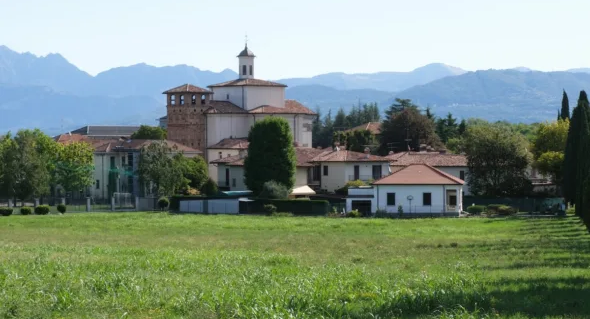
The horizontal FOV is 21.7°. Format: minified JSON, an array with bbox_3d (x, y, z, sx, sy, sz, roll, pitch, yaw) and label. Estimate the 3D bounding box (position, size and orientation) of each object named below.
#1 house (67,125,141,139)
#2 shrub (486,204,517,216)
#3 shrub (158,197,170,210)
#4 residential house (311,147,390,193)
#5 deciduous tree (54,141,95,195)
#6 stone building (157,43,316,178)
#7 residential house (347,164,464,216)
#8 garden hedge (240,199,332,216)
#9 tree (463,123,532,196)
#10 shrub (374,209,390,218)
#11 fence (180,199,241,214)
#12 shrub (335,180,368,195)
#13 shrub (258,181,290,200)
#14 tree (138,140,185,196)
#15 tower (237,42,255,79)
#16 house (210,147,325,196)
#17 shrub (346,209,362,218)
[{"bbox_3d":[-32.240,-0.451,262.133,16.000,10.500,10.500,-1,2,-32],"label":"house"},{"bbox_3d":[25.745,6.248,192.018,3.600,1.400,2.200,0,1,0],"label":"shrub"},{"bbox_3d":[-16.817,5.725,198.019,1.500,1.500,1.500,0,1,0],"label":"shrub"},{"bbox_3d":[8.055,2.718,223.500,8.400,8.100,9.000,0,0,-32],"label":"residential house"},{"bbox_3d":[-30.355,1.871,212.110,5.500,8.700,5.500,0,1,0],"label":"deciduous tree"},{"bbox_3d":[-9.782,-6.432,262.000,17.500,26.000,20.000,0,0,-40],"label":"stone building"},{"bbox_3d":[13.720,3.745,189.500,13.200,6.400,9.000,0,0,9],"label":"residential house"},{"bbox_3d":[-1.172,5.942,190.000,10.900,2.000,1.400,0,0,12],"label":"garden hedge"},{"bbox_3d":[28.403,0.957,216.000,9.800,11.700,9.200,0,0,0],"label":"tree"},{"bbox_3d":[10.426,6.451,183.500,1.900,1.050,1.600,0,0,0],"label":"shrub"},{"bbox_3d":[-10.882,6.004,196.022,7.900,1.750,0.250,0,2,15],"label":"fence"},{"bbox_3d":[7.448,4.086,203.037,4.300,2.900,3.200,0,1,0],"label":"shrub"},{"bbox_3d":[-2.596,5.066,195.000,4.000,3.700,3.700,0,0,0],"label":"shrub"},{"bbox_3d":[-18.031,2.248,208.000,6.200,9.200,6.000,0,0,0],"label":"tree"},{"bbox_3d":[-8.177,-16.521,257.000,2.200,6.400,2.200,0,0,-42],"label":"tower"},{"bbox_3d":[-3.982,2.570,223.000,13.000,8.400,10.000,0,0,-30],"label":"house"},{"bbox_3d":[7.225,6.598,187.012,1.700,0.980,1.400,0,1,0],"label":"shrub"}]

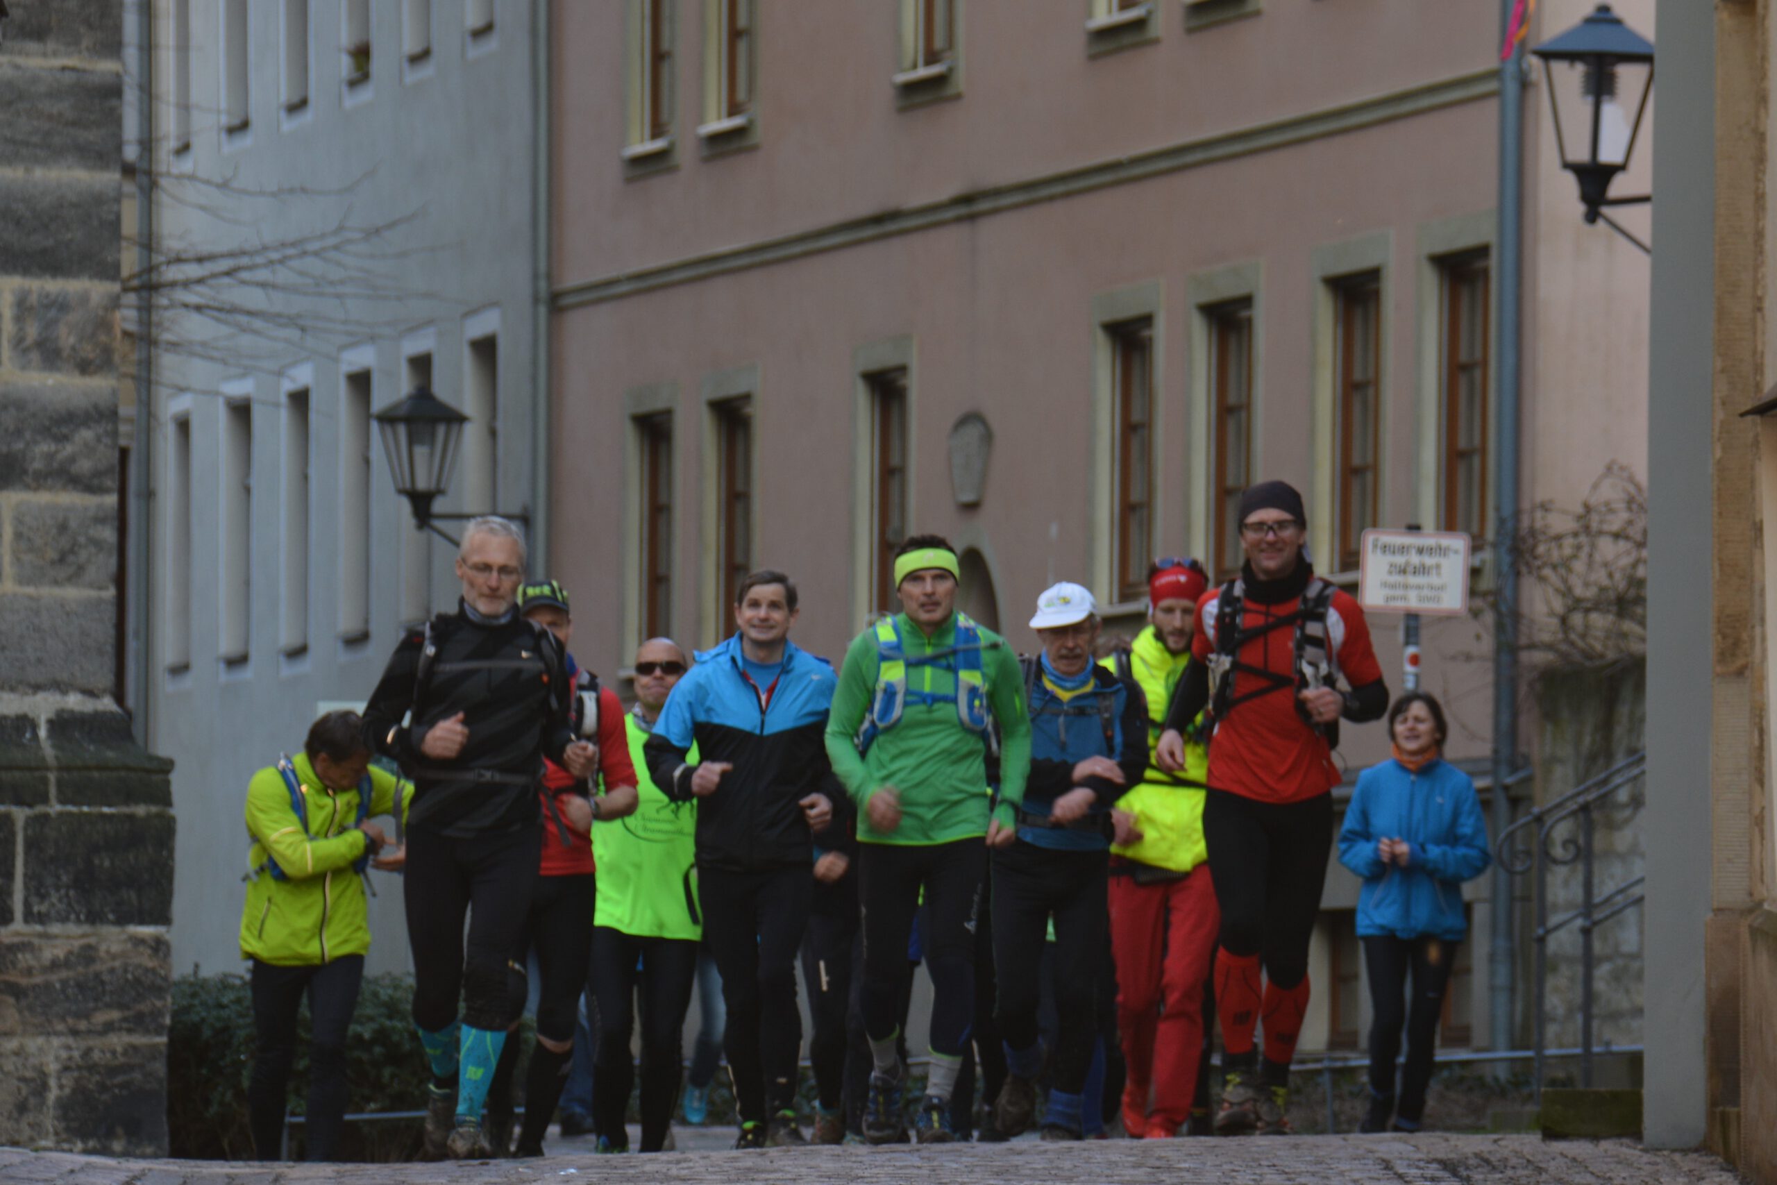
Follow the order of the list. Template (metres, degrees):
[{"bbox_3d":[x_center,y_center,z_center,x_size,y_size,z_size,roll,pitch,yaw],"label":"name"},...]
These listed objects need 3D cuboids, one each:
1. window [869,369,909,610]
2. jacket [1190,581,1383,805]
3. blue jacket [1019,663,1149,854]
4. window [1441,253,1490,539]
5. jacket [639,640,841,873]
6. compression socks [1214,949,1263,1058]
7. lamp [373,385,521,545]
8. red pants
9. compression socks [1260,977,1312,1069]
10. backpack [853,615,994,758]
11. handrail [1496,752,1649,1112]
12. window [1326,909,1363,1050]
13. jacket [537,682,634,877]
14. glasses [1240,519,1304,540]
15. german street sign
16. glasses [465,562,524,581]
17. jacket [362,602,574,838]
[{"bbox_3d":[0.038,-0.550,65.800,0.140,1.650,0.840,2,-3,-20],"label":"window"},{"bbox_3d":[1.084,0.272,29.400,0.530,0.620,0.320,0,-3,9],"label":"jacket"},{"bbox_3d":[0.532,0.464,30.500,0.460,0.570,0.350,0,-3,9],"label":"blue jacket"},{"bbox_3d":[3.192,-1.023,58.195,0.120,1.658,0.864,2,-4,-21],"label":"window"},{"bbox_3d":[-0.417,0.474,31.400,0.580,0.700,0.370,1,-3,-8],"label":"jacket"},{"bbox_3d":[0.926,1.083,28.300,0.125,0.300,0.130,0,-3,0],"label":"compression socks"},{"bbox_3d":[-2.942,-0.763,72.302,1.020,1.220,0.640,2,-4,-21],"label":"lamp"},{"bbox_3d":[0.803,1.129,31.200,0.380,0.870,0.360,0,-3,3],"label":"red pants"},{"bbox_3d":[1.049,1.129,28.350,0.125,0.290,0.130,1,12,-3],"label":"compression socks"},{"bbox_3d":[0.101,0.246,29.500,0.375,0.400,0.280,0,-3,0],"label":"backpack"},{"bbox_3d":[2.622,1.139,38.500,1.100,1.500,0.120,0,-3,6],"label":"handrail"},{"bbox_3d":[2.536,2.135,59.200,0.120,0.770,0.680,1,-3,-21],"label":"window"},{"bbox_3d":[-1.003,0.529,32.300,0.500,0.640,0.310,0,-3,1],"label":"jacket"},{"bbox_3d":[1.014,-0.165,28.300,0.150,0.048,0.140,0,-3,0],"label":"glasses"},{"bbox_3d":[2.677,-0.106,54.500,0.565,0.405,0.030,3,-3,3],"label":"german street sign"},{"bbox_3d":[-1.058,-0.067,28.700,0.140,0.044,0.140,1,10,-11],"label":"glasses"},{"bbox_3d":[-1.118,0.341,28.800,0.570,0.650,0.340,1,-3,-5],"label":"jacket"}]

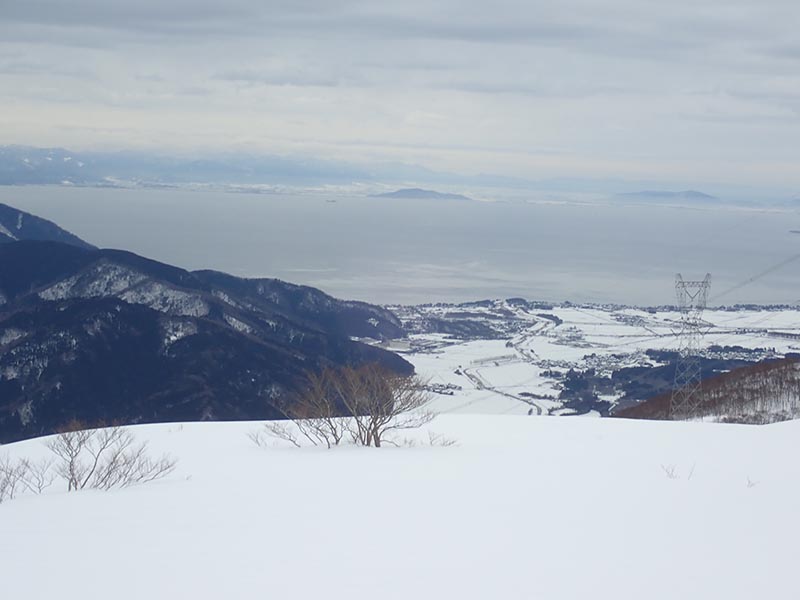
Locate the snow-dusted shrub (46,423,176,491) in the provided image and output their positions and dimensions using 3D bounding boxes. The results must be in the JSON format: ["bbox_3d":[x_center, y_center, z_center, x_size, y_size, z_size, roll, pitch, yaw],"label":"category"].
[{"bbox_3d":[-3.649,1.992,19.000,1.600,0.820,1.200,2,6,0],"label":"snow-dusted shrub"}]

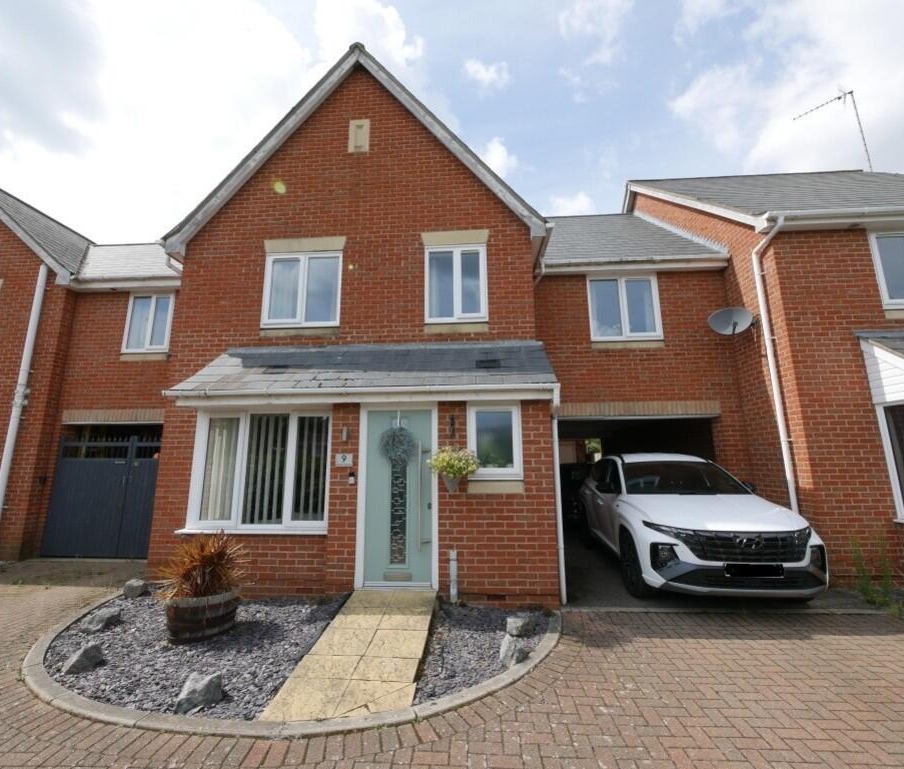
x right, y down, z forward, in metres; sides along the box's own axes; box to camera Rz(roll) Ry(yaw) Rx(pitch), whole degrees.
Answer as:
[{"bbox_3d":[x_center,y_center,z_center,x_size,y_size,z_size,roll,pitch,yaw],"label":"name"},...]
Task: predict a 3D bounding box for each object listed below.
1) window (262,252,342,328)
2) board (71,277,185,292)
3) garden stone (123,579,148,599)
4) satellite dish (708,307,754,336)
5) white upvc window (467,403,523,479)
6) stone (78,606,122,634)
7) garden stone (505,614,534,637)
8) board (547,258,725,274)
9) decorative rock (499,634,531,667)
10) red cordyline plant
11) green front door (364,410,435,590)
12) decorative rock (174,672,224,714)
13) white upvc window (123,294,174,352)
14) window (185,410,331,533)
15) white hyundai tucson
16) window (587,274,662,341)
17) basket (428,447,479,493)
[{"bbox_3d":[-2.243,-1.425,6.228,1.195,1.195,0.080,-1,-10,3],"label":"window"},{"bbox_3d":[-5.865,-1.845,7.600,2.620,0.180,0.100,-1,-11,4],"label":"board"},{"bbox_3d":[-3.846,2.482,5.061,0.310,0.190,0.250,7,-13,-35],"label":"garden stone"},{"bbox_3d":[4.141,-0.956,6.167,0.620,0.450,0.280,-6,-12,25],"label":"satellite dish"},{"bbox_3d":[0.492,0.639,4.767,0.627,0.892,0.090,-1,-10,3],"label":"white upvc window"},{"bbox_3d":[-3.406,2.273,4.024,0.200,0.130,0.310,-3,-11,13],"label":"stone"},{"bbox_3d":[0.631,2.187,3.789,0.240,0.135,0.210,-1,-10,3],"label":"garden stone"},{"bbox_3d":[3.089,-2.027,7.146,3.200,0.170,0.070,-1,-11,4],"label":"board"},{"bbox_3d":[0.491,2.091,3.286,0.200,0.155,0.240,-1,-10,3],"label":"decorative rock"},{"bbox_3d":[-2.419,1.732,4.081,0.820,0.580,0.820,-1,-11,4],"label":"red cordyline plant"},{"bbox_3d":[-0.618,1.261,4.730,0.826,1.946,0.070,-1,-10,3],"label":"green front door"},{"bbox_3d":[-1.609,1.975,2.686,0.250,0.190,0.190,-1,-11,4],"label":"decorative rock"},{"bbox_3d":[-5.659,-1.155,7.727,0.910,1.150,0.080,-1,-11,4],"label":"white upvc window"},{"bbox_3d":[-2.344,1.045,5.050,1.755,1.475,0.120,-1,-10,3],"label":"window"},{"bbox_3d":[3.193,1.835,6.069,1.865,1.650,4.500,-2,-11,10],"label":"white hyundai tucson"},{"bbox_3d":[2.973,-1.342,7.155,1.200,1.180,0.100,-1,-11,4],"label":"window"},{"bbox_3d":[0.016,0.919,4.479,0.510,0.470,0.460,-1,-11,4],"label":"basket"}]

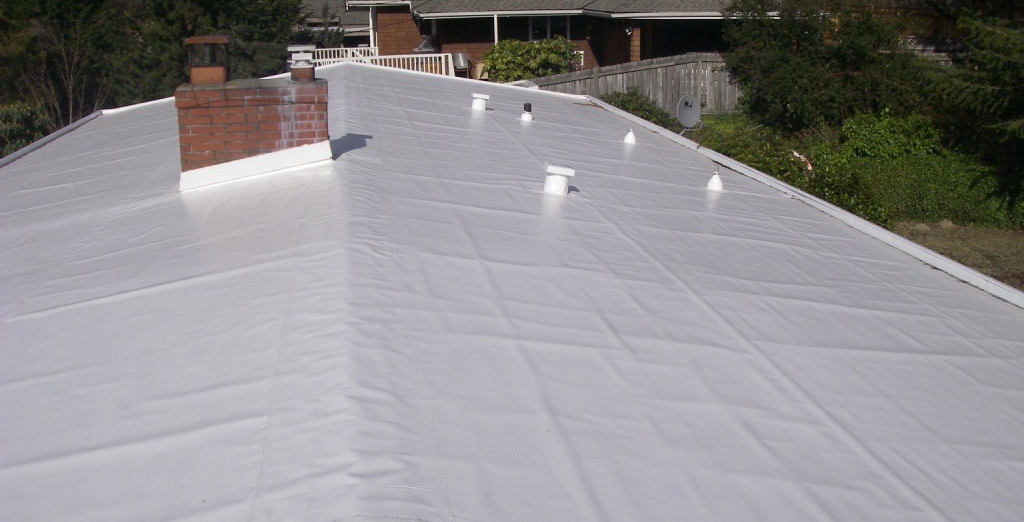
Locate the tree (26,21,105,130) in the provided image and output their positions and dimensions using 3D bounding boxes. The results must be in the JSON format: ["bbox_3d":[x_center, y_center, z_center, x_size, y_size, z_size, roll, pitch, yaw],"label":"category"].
[{"bbox_3d":[-10.297,-3.988,26.390,1.900,3.200,1.800,-3,14,-8],"label":"tree"}]

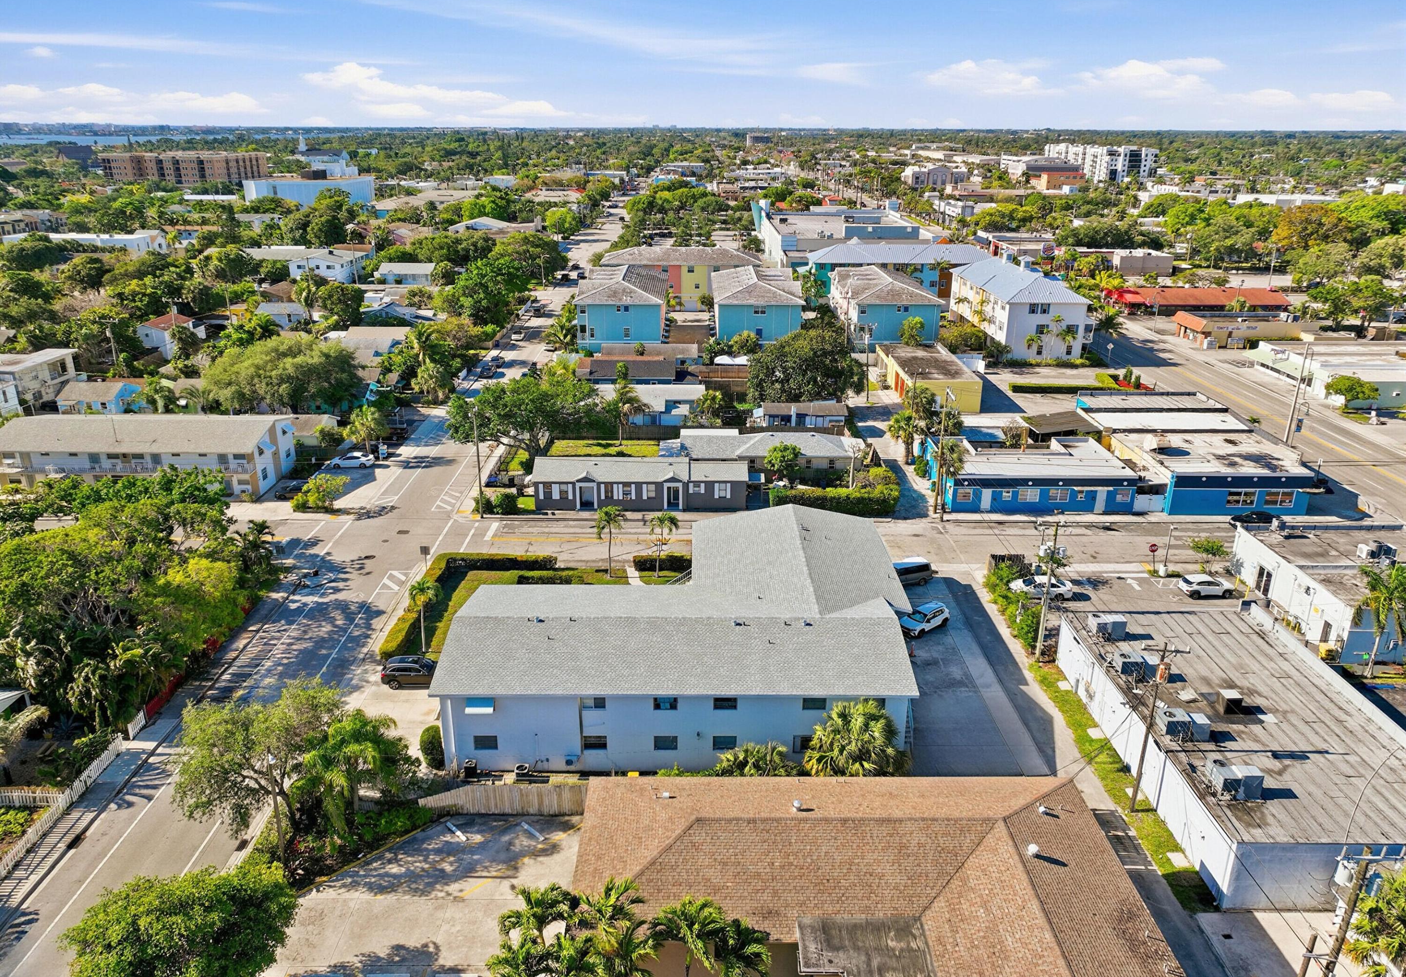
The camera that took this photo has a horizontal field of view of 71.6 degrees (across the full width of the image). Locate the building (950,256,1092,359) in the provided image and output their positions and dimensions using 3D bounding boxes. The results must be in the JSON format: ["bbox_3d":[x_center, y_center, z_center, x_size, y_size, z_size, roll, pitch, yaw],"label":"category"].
[{"bbox_3d":[53.856,-33.087,170.027,13.600,12.800,38.500,0,20,0],"label":"building"}]

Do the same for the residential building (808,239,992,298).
[{"bbox_3d":[40.754,-43.746,199.795,37.600,12.800,12.500,0,20,0],"label":"residential building"}]

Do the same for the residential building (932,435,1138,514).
[{"bbox_3d":[32.405,-1.454,98.925,17.654,3.551,12.784,0,20,0],"label":"residential building"}]

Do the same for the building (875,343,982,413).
[{"bbox_3d":[30.447,-15.478,133.693,9.800,4.300,22.200,0,20,0],"label":"building"}]

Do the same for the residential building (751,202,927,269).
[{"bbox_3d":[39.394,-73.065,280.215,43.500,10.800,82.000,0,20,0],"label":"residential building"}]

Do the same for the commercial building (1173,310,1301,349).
[{"bbox_3d":[89.960,-26.813,165.261,16.600,4.600,11.000,0,20,0],"label":"commercial building"}]

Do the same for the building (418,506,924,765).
[{"bbox_3d":[-0.781,8.856,66.898,29.100,6.700,25.800,0,20,0],"label":"building"}]

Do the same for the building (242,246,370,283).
[{"bbox_3d":[-94.491,-53.292,231.314,25.700,6.200,21.500,0,20,0],"label":"building"}]

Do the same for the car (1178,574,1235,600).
[{"bbox_3d":[40.024,7.670,77.278,4.170,1.550,1.800,-1,20,-2],"label":"car"}]

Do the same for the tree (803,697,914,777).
[{"bbox_3d":[7.956,14.231,52.638,5.885,6.290,5.174,0,20,0],"label":"tree"}]

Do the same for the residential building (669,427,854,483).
[{"bbox_3d":[6.685,-3.808,104.977,19.581,3.652,8.725,0,20,0],"label":"residential building"}]

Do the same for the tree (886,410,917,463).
[{"bbox_3d":[21.770,-5.575,106.579,3.500,6.200,3.300,0,20,0],"label":"tree"}]

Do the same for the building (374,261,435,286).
[{"bbox_3d":[-68.201,-49.835,224.836,11.700,4.400,9.000,0,20,0],"label":"building"}]

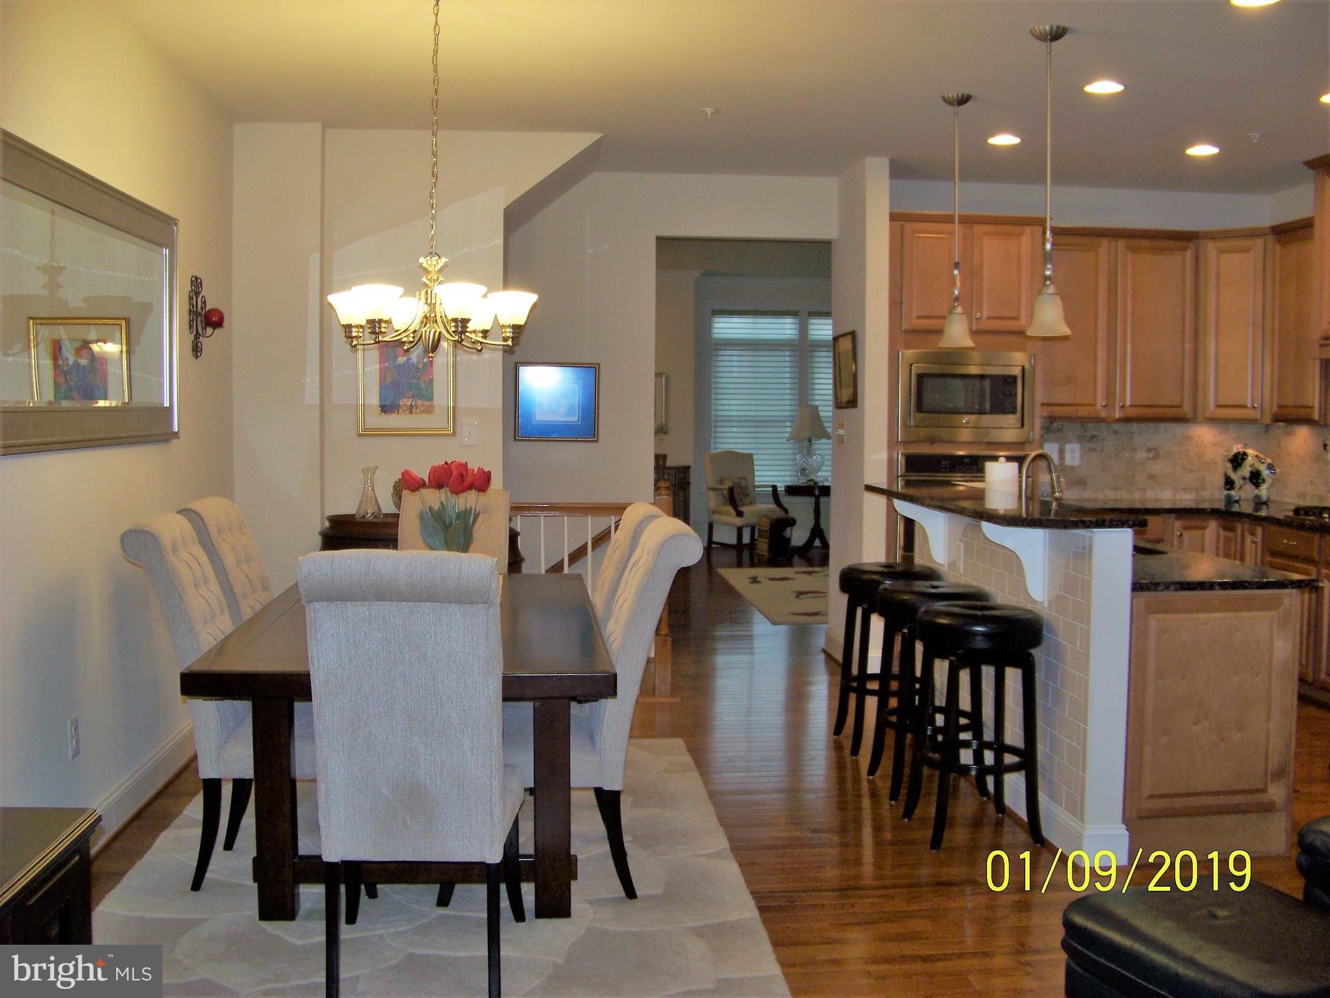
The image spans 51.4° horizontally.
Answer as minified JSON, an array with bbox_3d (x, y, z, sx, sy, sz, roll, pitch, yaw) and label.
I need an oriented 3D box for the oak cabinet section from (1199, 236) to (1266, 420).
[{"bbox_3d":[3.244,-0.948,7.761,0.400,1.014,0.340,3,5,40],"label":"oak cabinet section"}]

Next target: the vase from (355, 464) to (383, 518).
[{"bbox_3d":[-1.383,-0.028,6.465,0.125,0.250,0.125,0,4,-5],"label":"vase"}]

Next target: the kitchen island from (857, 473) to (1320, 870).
[{"bbox_3d":[1.466,0.543,5.293,1.020,1.090,2.050,0,4,-5],"label":"kitchen island"}]

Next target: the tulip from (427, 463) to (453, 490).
[{"bbox_3d":[-0.698,-0.069,4.289,0.075,0.083,0.072,0,4,-5],"label":"tulip"}]

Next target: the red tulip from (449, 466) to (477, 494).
[{"bbox_3d":[-0.654,-0.062,4.465,0.085,0.087,0.075,0,4,-5],"label":"red tulip"}]

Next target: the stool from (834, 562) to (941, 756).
[{"bbox_3d":[0.940,0.654,5.853,0.430,0.780,0.430,0,4,-5],"label":"stool"}]

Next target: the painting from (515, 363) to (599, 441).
[{"bbox_3d":[-0.602,-0.535,7.734,0.468,0.435,0.030,0,4,-5],"label":"painting"}]

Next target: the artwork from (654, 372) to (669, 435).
[{"bbox_3d":[-0.214,-0.880,12.853,0.460,0.580,0.040,0,4,-5],"label":"artwork"}]

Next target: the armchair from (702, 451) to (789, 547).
[{"bbox_3d":[0.785,0.051,13.233,0.600,1.020,0.630,-2,5,-36],"label":"armchair"}]

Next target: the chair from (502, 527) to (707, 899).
[{"bbox_3d":[-0.290,0.610,4.139,0.740,1.055,0.490,0,4,-5],"label":"chair"}]

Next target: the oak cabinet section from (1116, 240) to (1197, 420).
[{"bbox_3d":[2.726,-0.955,7.897,0.479,1.011,0.330,0,4,-5],"label":"oak cabinet section"}]

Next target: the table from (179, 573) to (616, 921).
[{"bbox_3d":[-0.741,0.739,4.352,1.050,0.765,1.980,0,4,-6],"label":"table"}]

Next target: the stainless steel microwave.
[{"bbox_3d":[1.637,-0.572,7.774,0.777,0.505,0.420,0,4,-5],"label":"stainless steel microwave"}]

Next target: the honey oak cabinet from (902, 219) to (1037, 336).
[{"bbox_3d":[1.615,-1.212,7.726,0.800,0.620,0.560,0,4,-5],"label":"honey oak cabinet"}]

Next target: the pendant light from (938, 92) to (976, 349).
[{"bbox_3d":[1.233,-1.159,5.788,0.155,1.040,0.155,0,4,-5],"label":"pendant light"}]

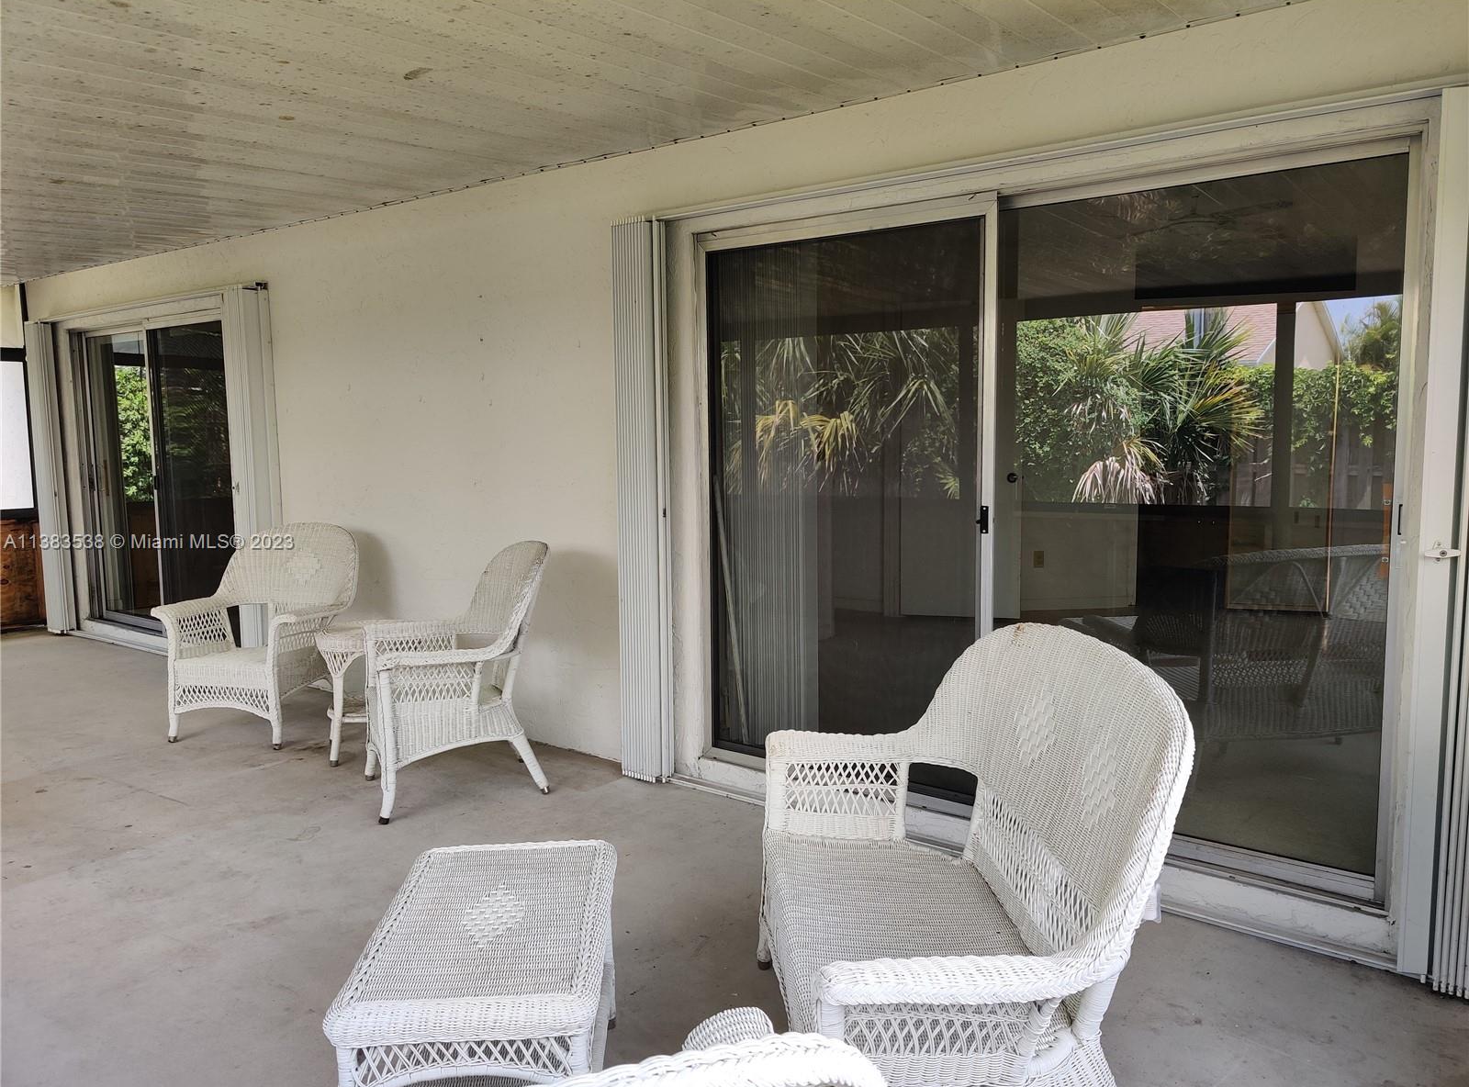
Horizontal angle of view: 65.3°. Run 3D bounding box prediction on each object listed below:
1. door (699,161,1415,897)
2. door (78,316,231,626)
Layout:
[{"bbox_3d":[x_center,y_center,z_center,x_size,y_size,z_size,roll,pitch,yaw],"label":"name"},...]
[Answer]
[{"bbox_3d":[0.802,-0.091,3.676,2.364,1.995,0.120,4,8,39],"label":"door"},{"bbox_3d":[-3.613,-0.394,7.217,2.264,2.005,0.120,4,8,39],"label":"door"}]

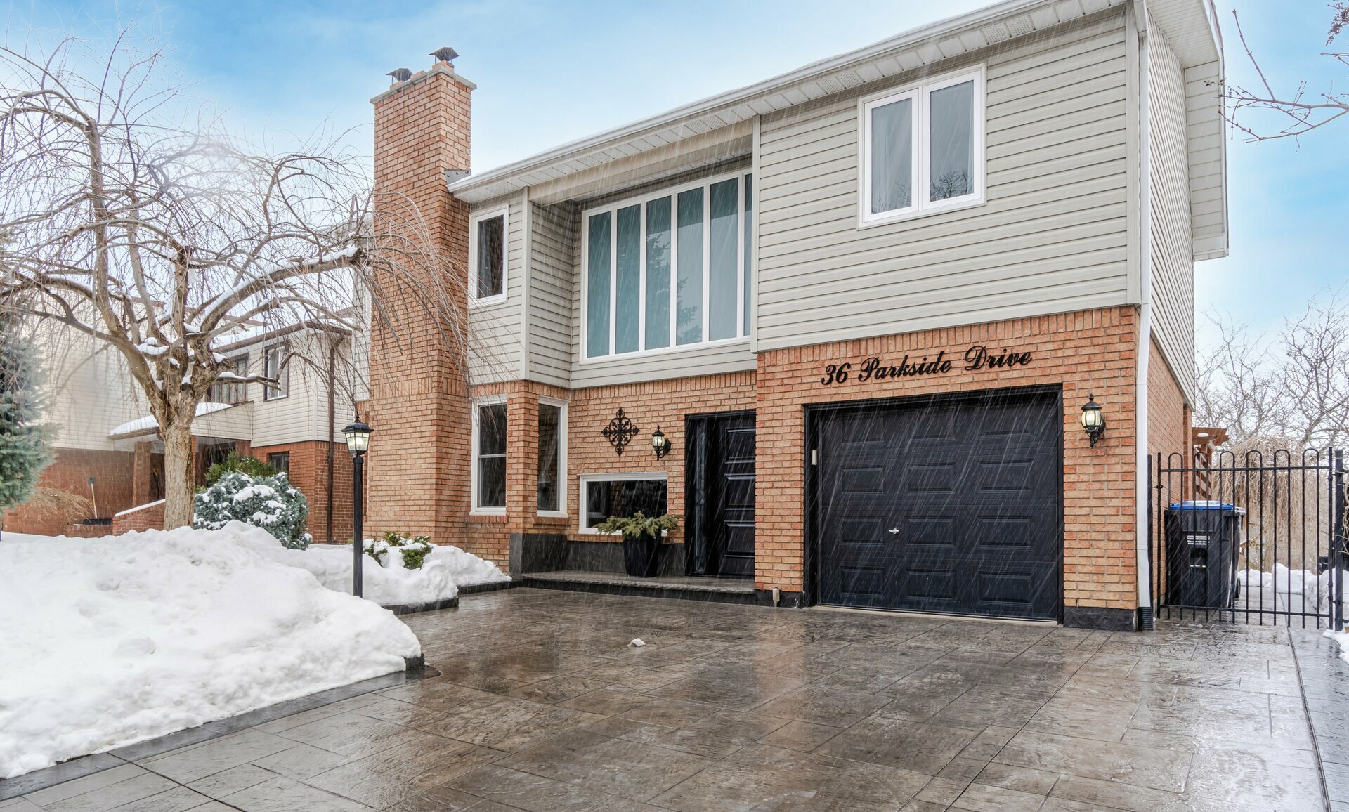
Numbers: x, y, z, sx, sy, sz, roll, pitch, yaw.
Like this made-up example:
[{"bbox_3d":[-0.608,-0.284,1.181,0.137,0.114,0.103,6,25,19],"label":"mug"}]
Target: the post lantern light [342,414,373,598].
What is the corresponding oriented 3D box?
[{"bbox_3d":[-2.858,0.994,7.100,0.215,1.820,0.215,-2,-3,35],"label":"post lantern light"}]

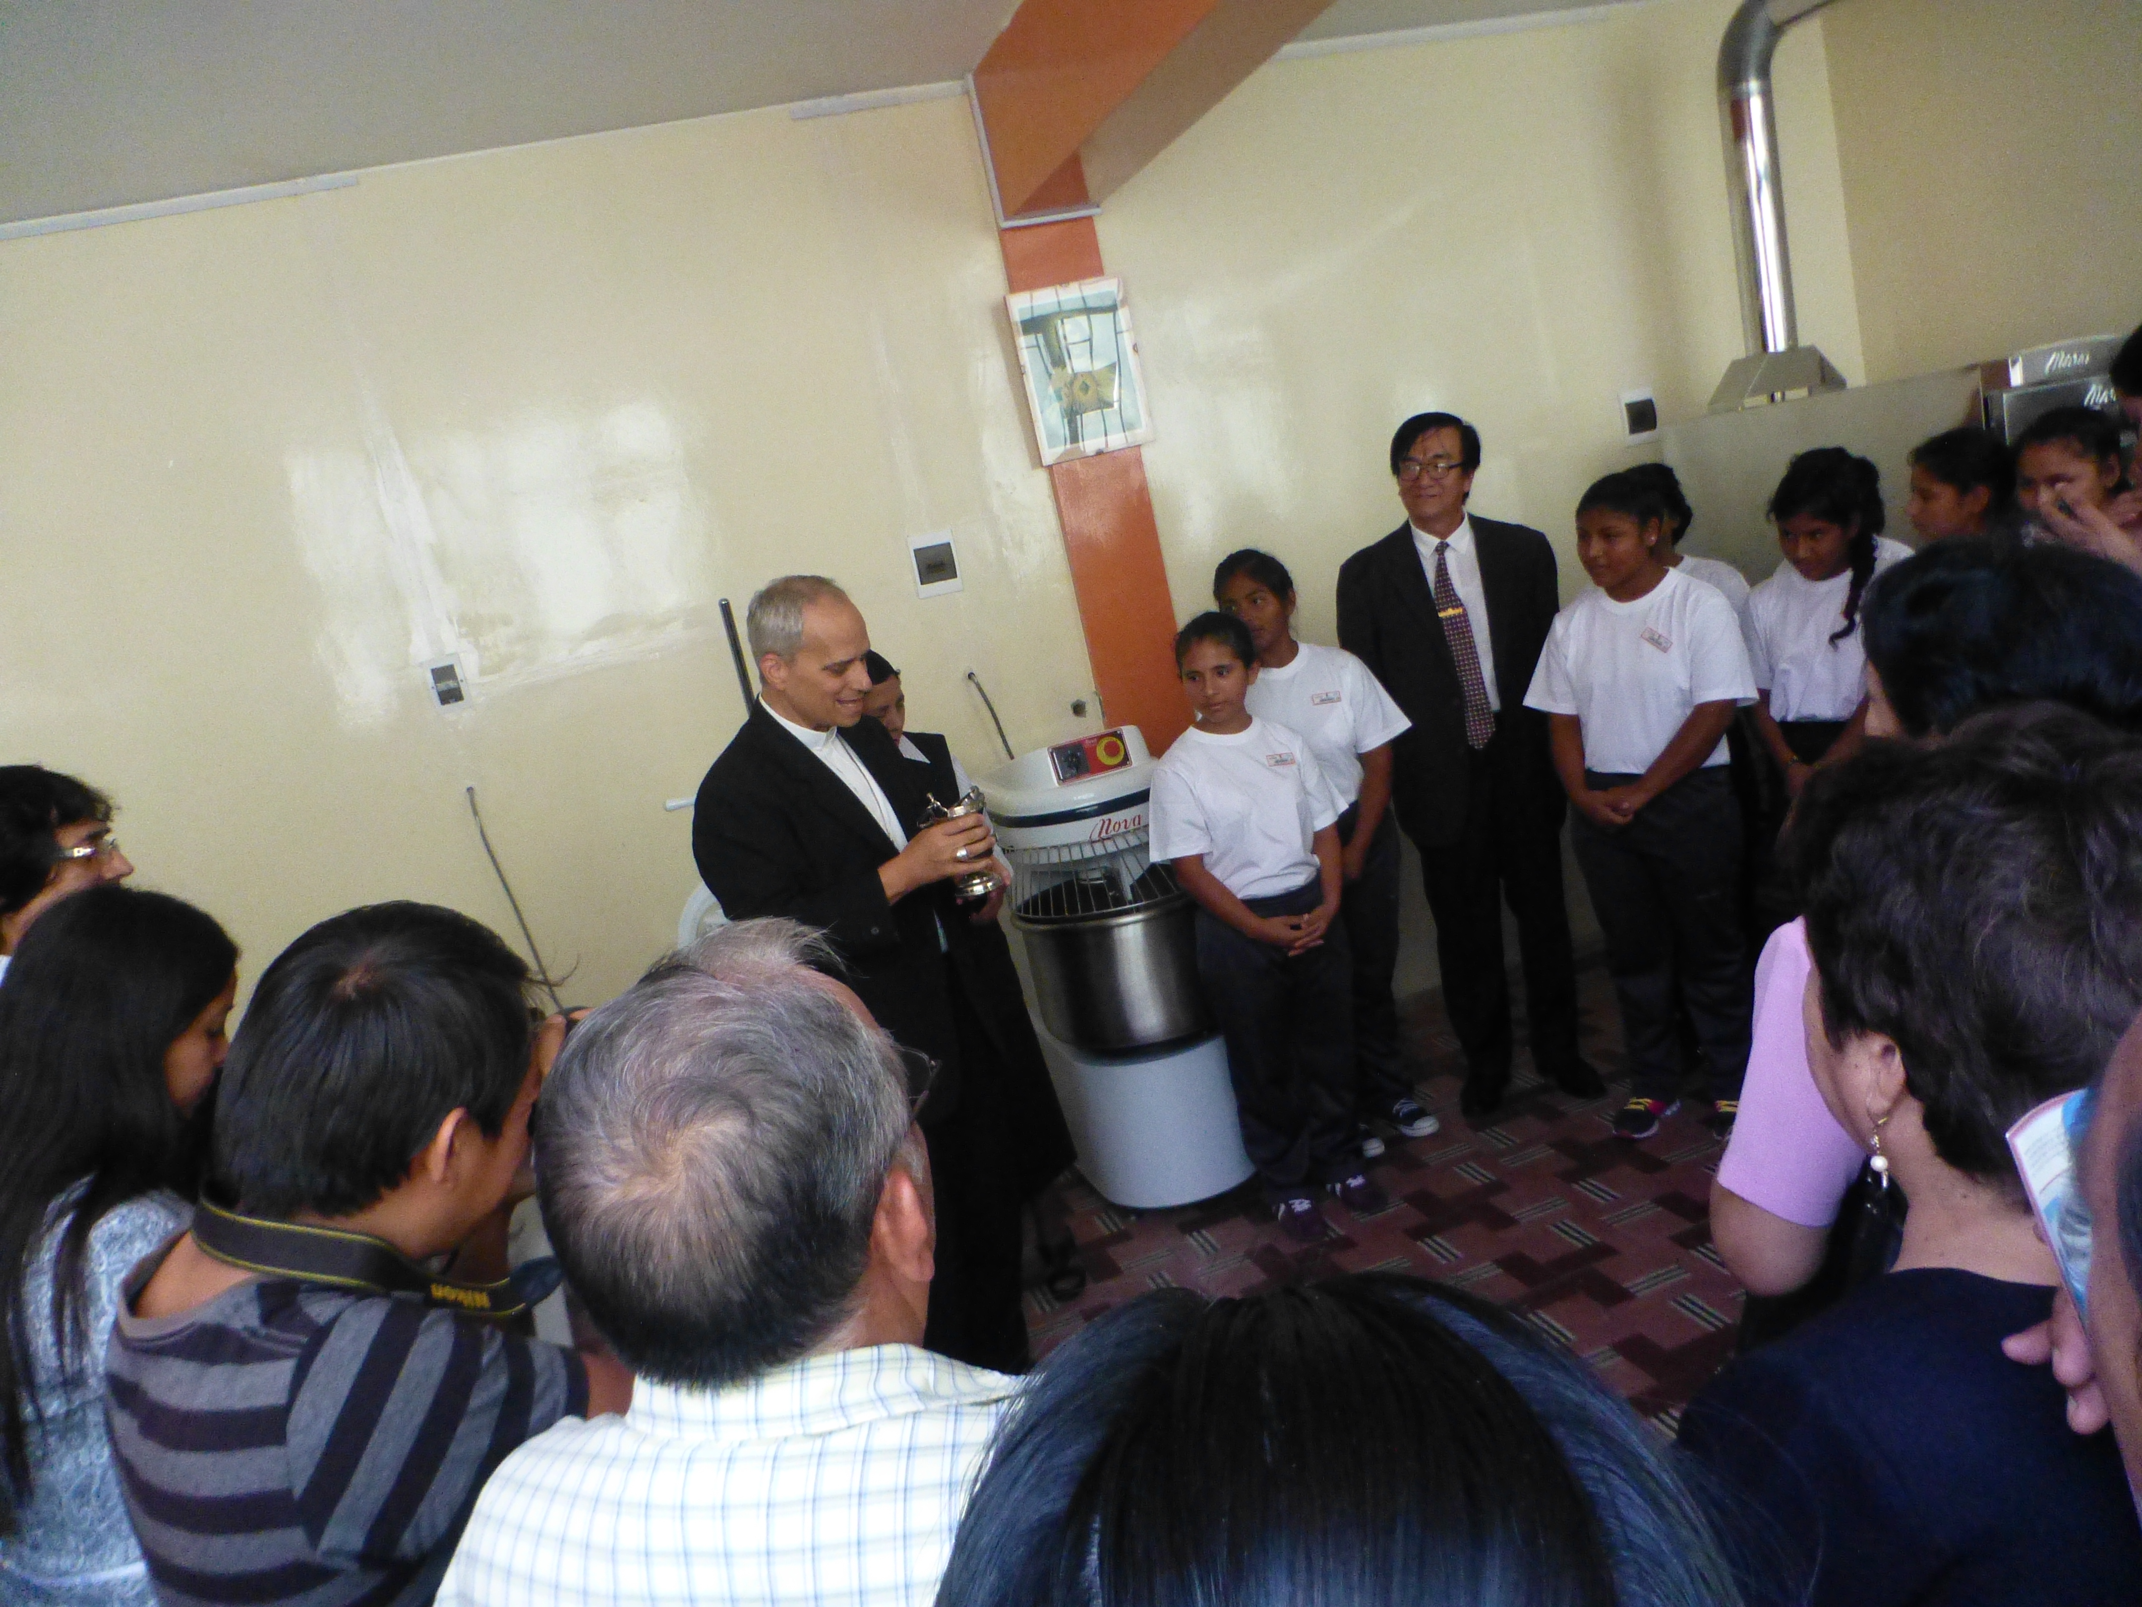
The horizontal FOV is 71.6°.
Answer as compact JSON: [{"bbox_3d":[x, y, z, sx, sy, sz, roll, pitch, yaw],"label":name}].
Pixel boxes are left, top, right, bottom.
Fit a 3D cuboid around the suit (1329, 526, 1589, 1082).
[{"bbox_3d":[1.035,0.020,3.720,0.530,1.410,0.310,-9,9,19],"label":"suit"}]

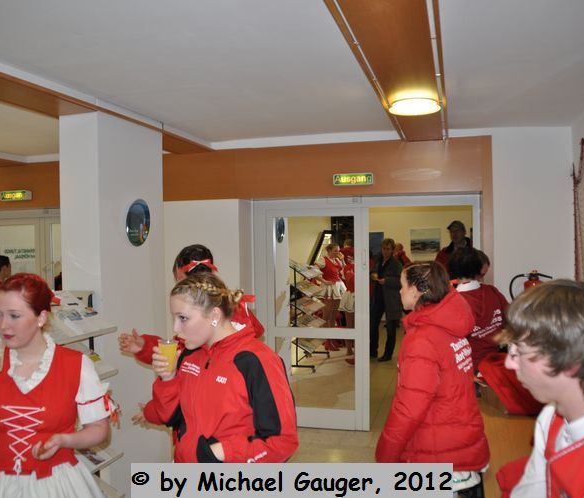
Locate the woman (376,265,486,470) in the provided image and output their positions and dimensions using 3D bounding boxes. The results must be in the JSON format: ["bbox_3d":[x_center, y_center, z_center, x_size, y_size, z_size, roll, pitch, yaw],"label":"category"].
[{"bbox_3d":[0.650,0.878,2.600,0.440,1.635,0.500,0,2,37],"label":"woman"}]

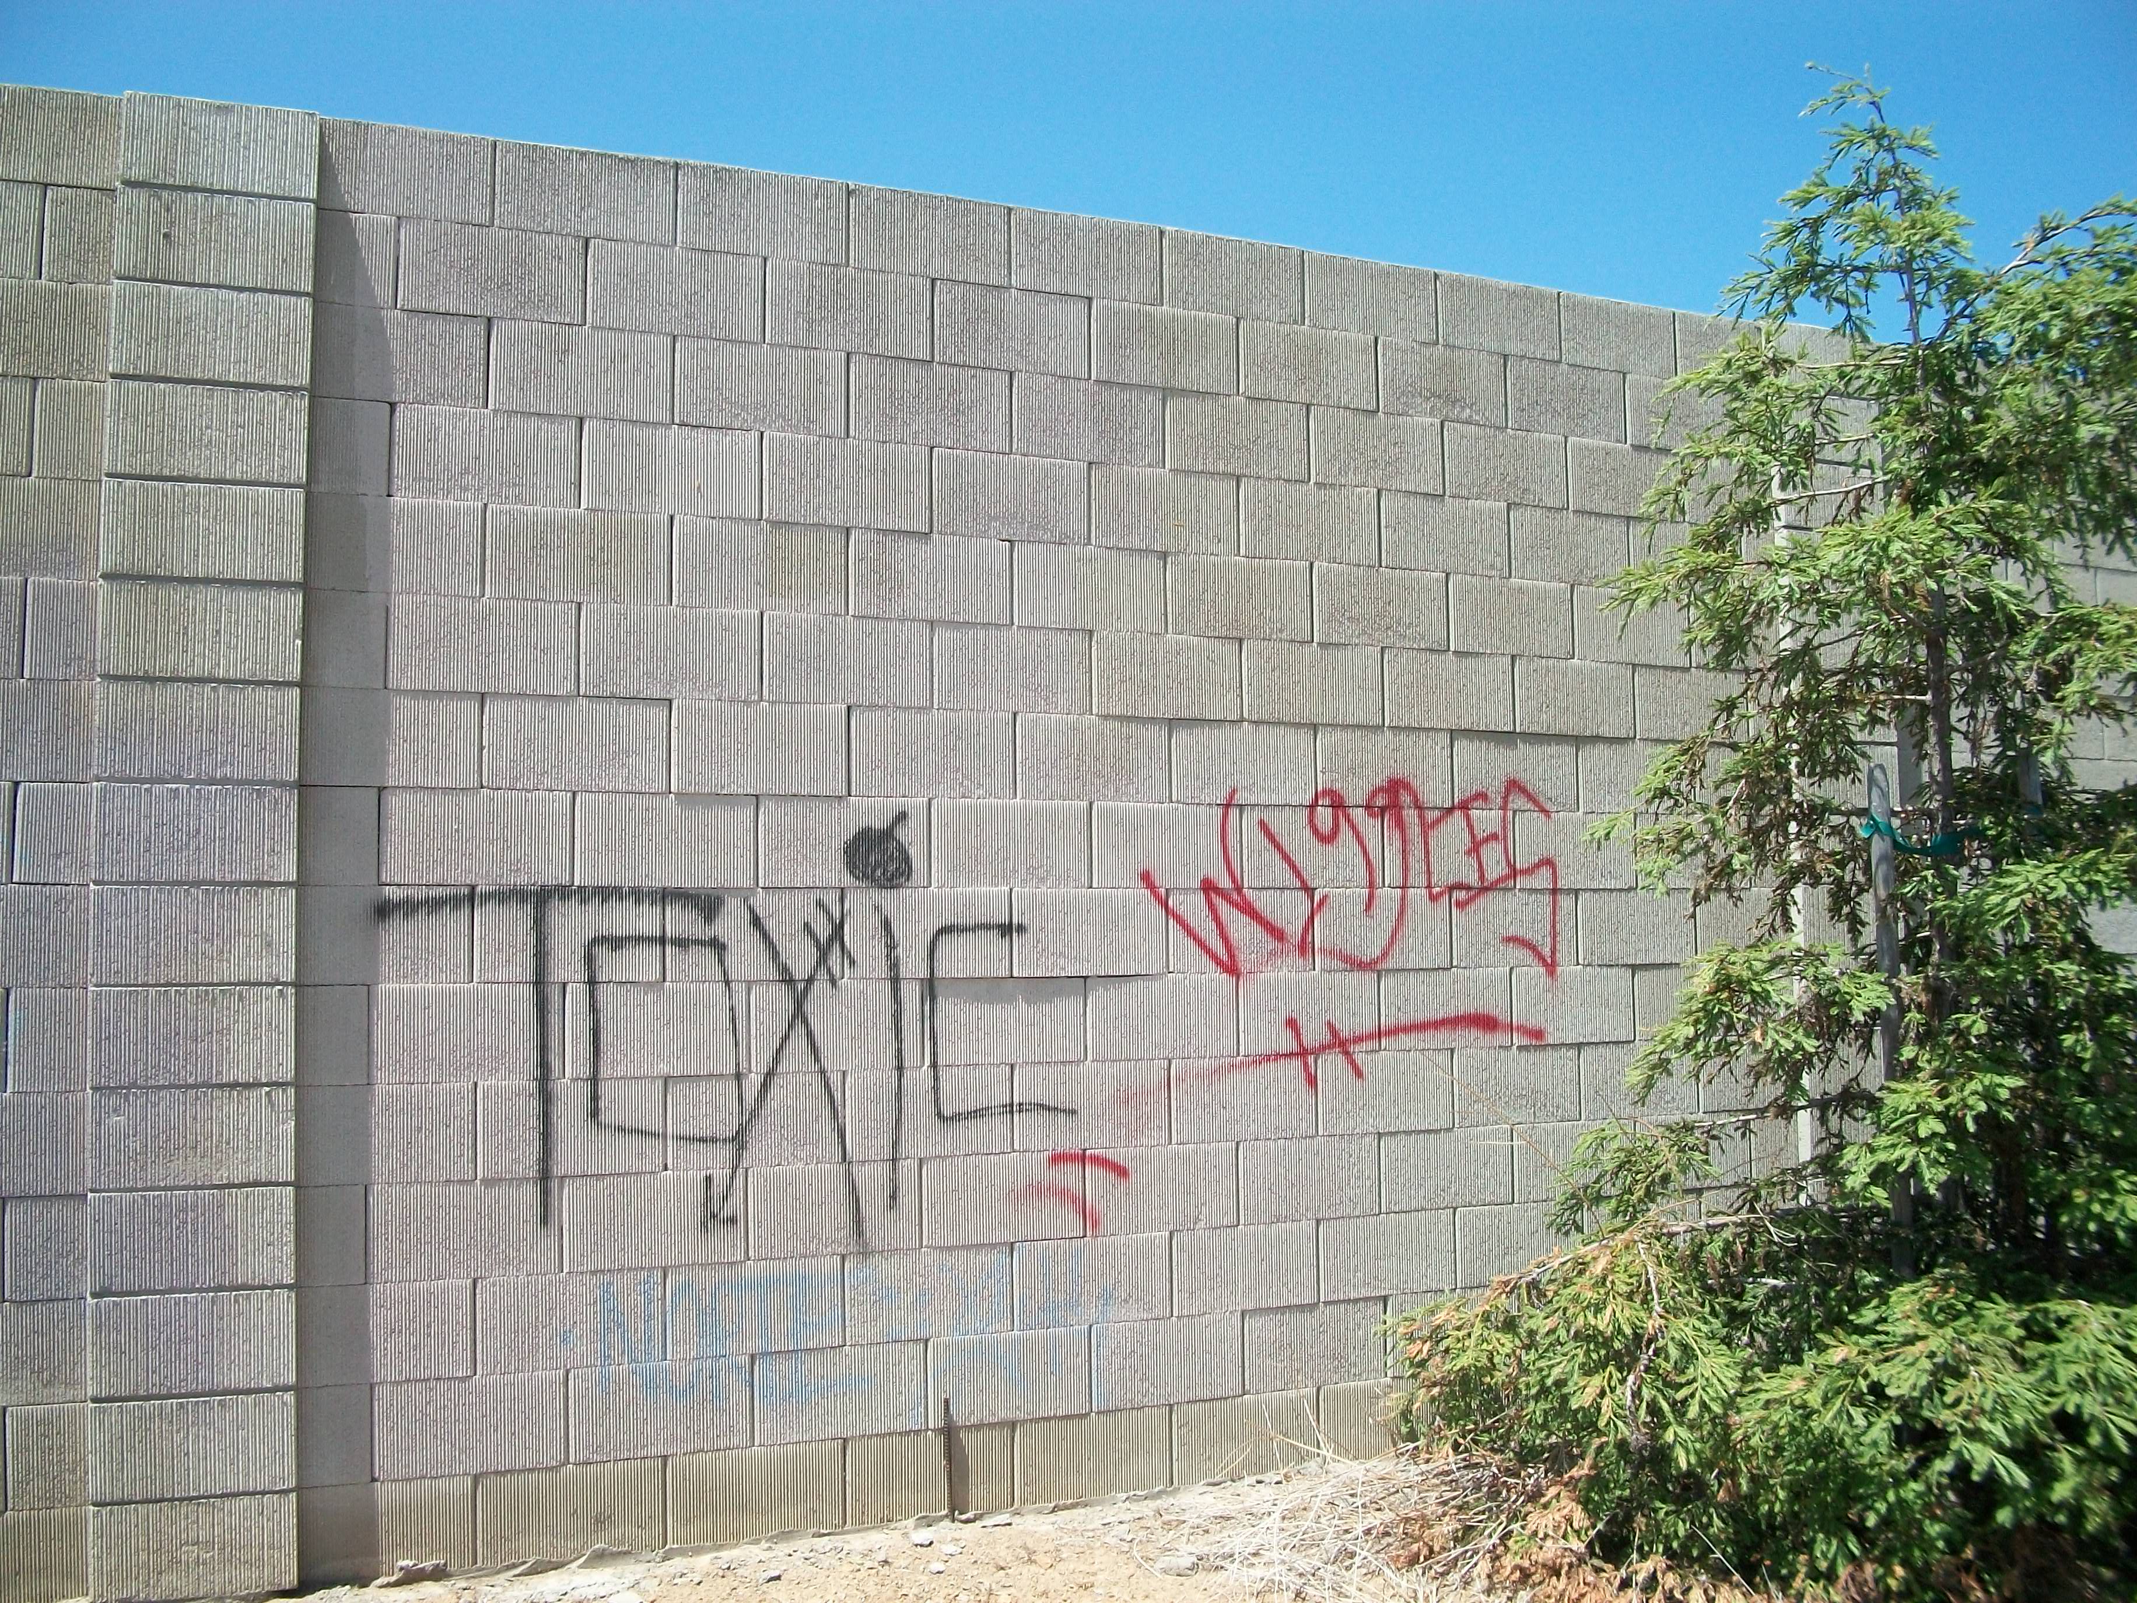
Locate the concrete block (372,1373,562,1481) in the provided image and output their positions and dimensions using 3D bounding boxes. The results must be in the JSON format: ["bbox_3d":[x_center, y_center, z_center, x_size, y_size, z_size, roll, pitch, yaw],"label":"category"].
[{"bbox_3d":[-1.265,1.292,4.149,0.395,0.197,0.180,1,-4,-22],"label":"concrete block"}]

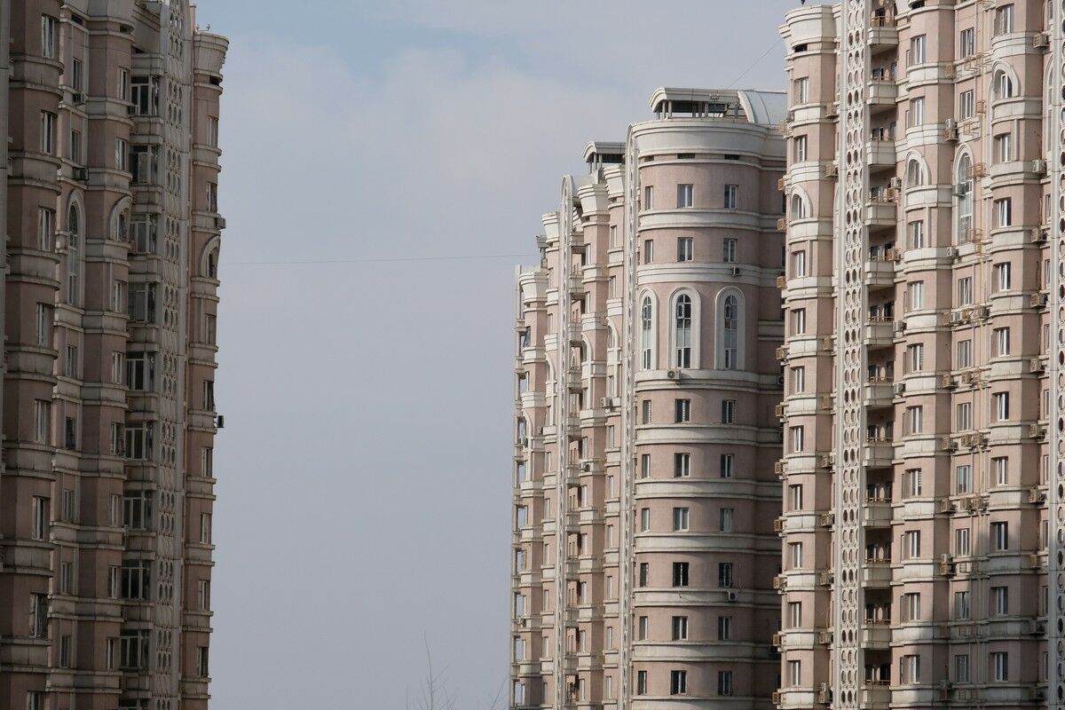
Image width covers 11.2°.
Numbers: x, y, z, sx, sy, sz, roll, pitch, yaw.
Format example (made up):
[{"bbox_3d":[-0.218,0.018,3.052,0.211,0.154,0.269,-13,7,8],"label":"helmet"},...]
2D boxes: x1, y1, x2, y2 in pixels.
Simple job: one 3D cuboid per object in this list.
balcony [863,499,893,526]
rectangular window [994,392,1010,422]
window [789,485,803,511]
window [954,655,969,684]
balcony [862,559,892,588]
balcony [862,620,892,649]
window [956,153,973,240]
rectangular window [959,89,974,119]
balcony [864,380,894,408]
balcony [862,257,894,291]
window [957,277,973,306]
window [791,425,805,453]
[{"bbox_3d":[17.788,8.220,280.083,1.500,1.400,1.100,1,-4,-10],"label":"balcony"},{"bbox_3d":[22.774,2.478,264.272,0.250,1.420,1.750,2,-4,-19],"label":"rectangular window"},{"bbox_3d":[14.189,7.728,293.483,0.250,1.420,1.750,2,-4,-19],"label":"window"},{"bbox_3d":[21.510,15.726,272.837,0.200,1.420,1.800,2,-4,-16],"label":"window"},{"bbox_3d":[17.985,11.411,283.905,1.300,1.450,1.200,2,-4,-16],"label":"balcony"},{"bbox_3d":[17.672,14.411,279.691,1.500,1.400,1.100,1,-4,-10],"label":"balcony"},{"bbox_3d":[21.774,-7.899,274.483,0.250,4.300,2.000,2,-4,-16],"label":"window"},{"bbox_3d":[21.934,-12.659,274.812,0.200,1.420,1.800,2,-4,-16],"label":"rectangular window"},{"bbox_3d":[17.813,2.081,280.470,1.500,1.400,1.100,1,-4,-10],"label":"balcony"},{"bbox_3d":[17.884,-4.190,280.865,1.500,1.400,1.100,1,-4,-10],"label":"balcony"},{"bbox_3d":[21.343,-3.130,268.500,0.200,1.420,1.600,3,-4,-28],"label":"window"},{"bbox_3d":[13.920,4.407,286.000,0.220,1.420,1.350,3,-4,-28],"label":"window"}]

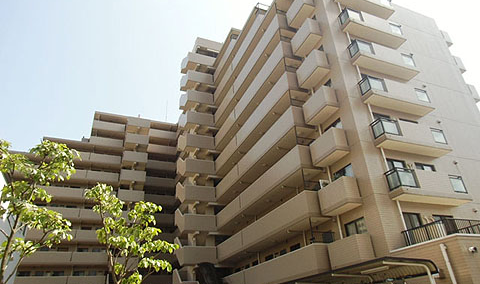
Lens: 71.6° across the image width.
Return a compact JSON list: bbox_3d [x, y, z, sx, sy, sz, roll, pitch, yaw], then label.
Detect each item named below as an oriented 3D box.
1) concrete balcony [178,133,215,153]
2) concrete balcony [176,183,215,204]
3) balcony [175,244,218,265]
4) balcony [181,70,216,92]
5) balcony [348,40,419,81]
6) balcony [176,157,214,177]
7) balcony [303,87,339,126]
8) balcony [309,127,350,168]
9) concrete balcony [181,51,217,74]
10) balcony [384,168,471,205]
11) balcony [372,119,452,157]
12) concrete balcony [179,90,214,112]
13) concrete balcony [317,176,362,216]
[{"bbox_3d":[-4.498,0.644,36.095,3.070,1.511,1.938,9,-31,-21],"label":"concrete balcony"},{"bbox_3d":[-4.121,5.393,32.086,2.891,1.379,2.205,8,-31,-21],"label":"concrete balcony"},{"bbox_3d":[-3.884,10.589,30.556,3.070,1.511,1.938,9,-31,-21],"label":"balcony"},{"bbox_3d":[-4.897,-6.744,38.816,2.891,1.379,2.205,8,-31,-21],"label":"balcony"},{"bbox_3d":[9.124,-5.108,21.024,4.655,1.258,0.825,9,-31,-21],"label":"balcony"},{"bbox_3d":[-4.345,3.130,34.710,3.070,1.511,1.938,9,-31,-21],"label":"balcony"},{"bbox_3d":[4.881,-2.082,20.083,0.859,1.327,2.152,9,-31,-21],"label":"balcony"},{"bbox_3d":[5.034,0.404,18.698,0.859,1.327,2.152,9,-31,-21],"label":"balcony"},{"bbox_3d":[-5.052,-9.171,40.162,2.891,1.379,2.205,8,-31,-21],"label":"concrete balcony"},{"bbox_3d":[9.350,2.310,16.466,4.529,1.216,0.819,8,-31,-21],"label":"balcony"},{"bbox_3d":[9.195,-0.117,17.812,4.529,1.216,0.819,8,-31,-21],"label":"balcony"},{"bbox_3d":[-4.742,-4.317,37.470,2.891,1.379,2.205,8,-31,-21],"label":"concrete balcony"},{"bbox_3d":[5.059,2.818,16.916,0.833,1.319,2.131,8,-31,-21],"label":"concrete balcony"}]

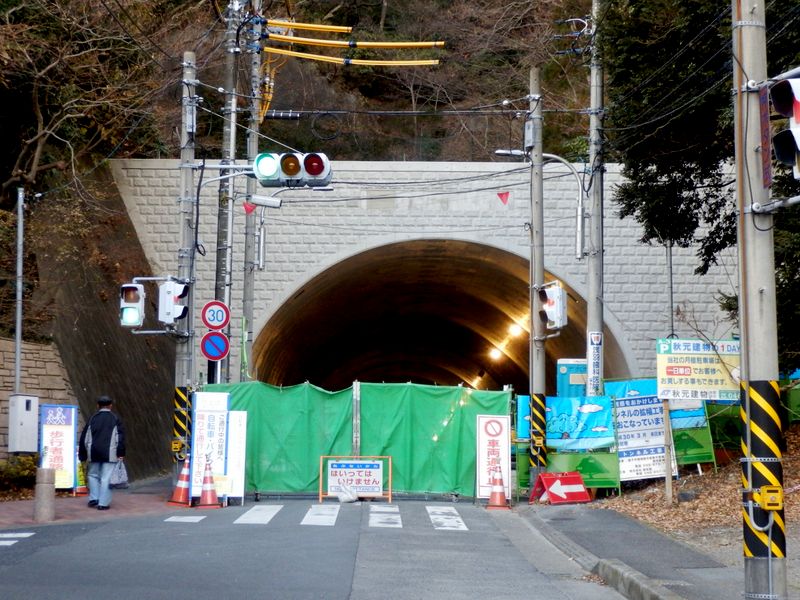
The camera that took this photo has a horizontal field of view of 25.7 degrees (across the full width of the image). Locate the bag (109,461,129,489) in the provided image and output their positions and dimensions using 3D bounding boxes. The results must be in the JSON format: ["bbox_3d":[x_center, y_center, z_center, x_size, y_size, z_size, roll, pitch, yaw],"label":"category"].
[{"bbox_3d":[-4.176,2.593,26.100,0.290,0.420,0.180,0,-3,0],"label":"bag"}]

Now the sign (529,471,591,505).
[{"bbox_3d":[2.540,2.991,27.800,0.780,0.490,0.540,2,-4,-34],"label":"sign"}]

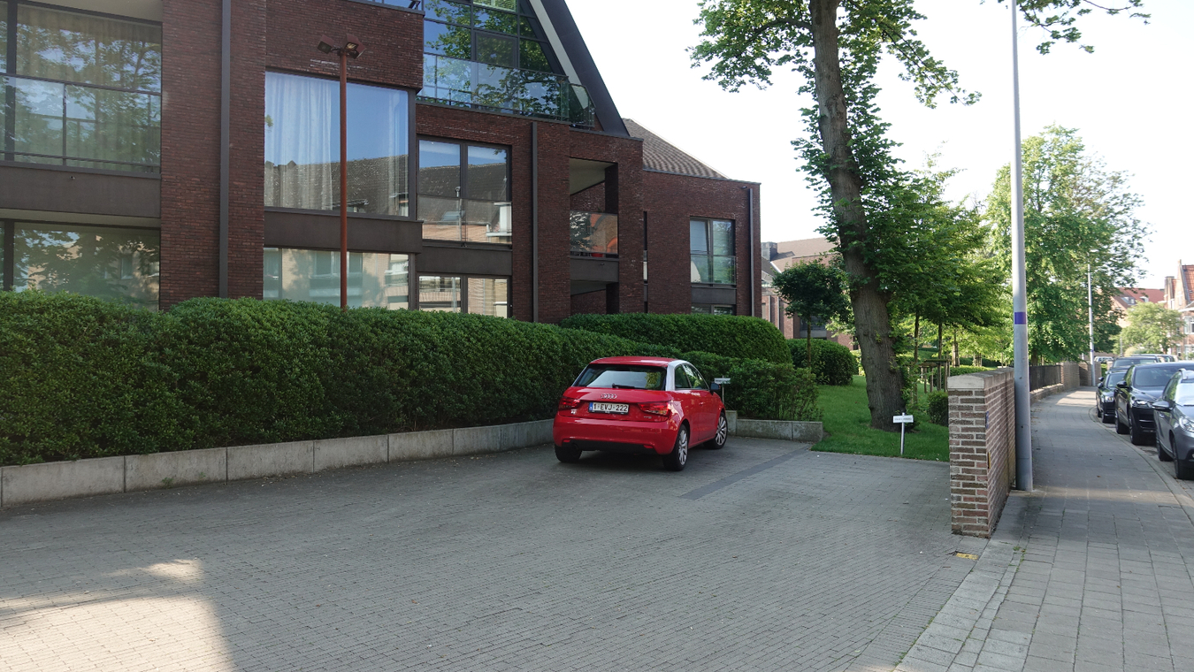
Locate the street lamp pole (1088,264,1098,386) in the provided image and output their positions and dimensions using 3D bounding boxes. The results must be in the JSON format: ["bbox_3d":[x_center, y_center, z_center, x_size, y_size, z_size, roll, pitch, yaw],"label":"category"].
[{"bbox_3d":[28.687,-0.845,46.149,0.200,7.500,0.200,-2,-3,30],"label":"street lamp pole"}]

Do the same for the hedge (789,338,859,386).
[{"bbox_3d":[9.654,1.109,34.618,3.300,2.010,2.600,1,-3,-27],"label":"hedge"}]

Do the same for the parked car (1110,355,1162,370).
[{"bbox_3d":[19.158,1.650,28.173,1.820,1.770,4.500,-2,-3,31],"label":"parked car"}]

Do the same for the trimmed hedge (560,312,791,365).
[{"bbox_3d":[1.776,0.559,18.273,5.500,2.100,1.800,1,-3,-27],"label":"trimmed hedge"}]

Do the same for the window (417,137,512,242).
[{"bbox_3d":[-3.073,-3.312,18.400,2.210,2.330,0.150,1,-3,-27],"label":"window"}]

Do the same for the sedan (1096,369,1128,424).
[{"bbox_3d":[15.398,1.689,22.739,1.800,1.440,4.500,-2,-3,30],"label":"sedan"}]

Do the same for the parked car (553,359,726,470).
[{"bbox_3d":[0.810,1.052,11.870,1.740,1.416,3.954,-1,-2,20],"label":"parked car"}]

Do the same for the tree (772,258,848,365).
[{"bbox_3d":[5.093,-0.015,18.978,1.900,3.530,1.900,-1,-2,15],"label":"tree"}]

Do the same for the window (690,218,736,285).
[{"bbox_3d":[3.982,-2.907,27.400,1.920,2.320,0.150,1,-3,-27],"label":"window"}]

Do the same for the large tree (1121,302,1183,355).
[{"bbox_3d":[49.473,0.237,70.971,5.600,6.630,5.600,-2,-3,35],"label":"large tree"}]

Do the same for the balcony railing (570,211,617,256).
[{"bbox_3d":[-0.130,-2.604,20.267,1.460,1.080,0.080,1,-3,-27],"label":"balcony railing"}]

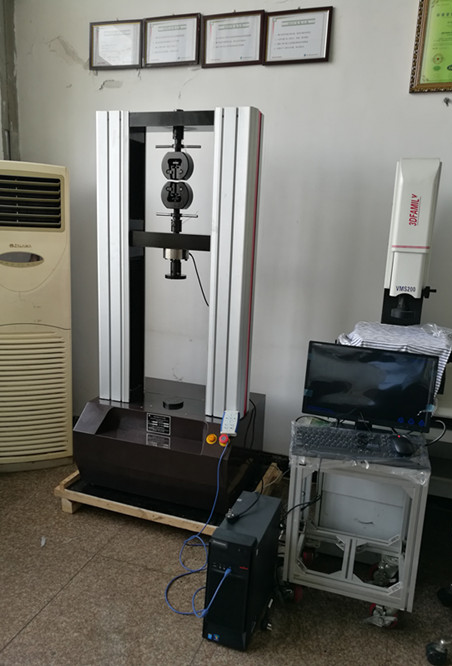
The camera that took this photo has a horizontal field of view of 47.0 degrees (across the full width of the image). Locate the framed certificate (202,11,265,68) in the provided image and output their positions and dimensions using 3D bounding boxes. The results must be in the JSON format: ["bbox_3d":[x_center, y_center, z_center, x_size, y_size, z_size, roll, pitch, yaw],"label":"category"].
[{"bbox_3d":[0.040,-1.508,2.686,0.322,0.250,0.022,5,16,16],"label":"framed certificate"}]

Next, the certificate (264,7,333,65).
[{"bbox_3d":[0.358,-1.475,2.599,0.325,0.239,0.022,4,18,16],"label":"certificate"}]

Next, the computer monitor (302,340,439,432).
[{"bbox_3d":[0.574,0.233,2.100,0.490,0.354,0.170,7,13,19],"label":"computer monitor"}]

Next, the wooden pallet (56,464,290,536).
[{"bbox_3d":[-0.266,0.827,2.780,0.999,0.145,0.725,7,13,19],"label":"wooden pallet"}]

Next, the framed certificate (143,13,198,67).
[{"bbox_3d":[-0.284,-1.549,2.773,0.320,0.241,0.022,4,16,16],"label":"framed certificate"}]

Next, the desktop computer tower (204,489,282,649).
[{"bbox_3d":[0.071,0.881,1.972,0.160,0.405,0.346,7,13,19],"label":"desktop computer tower"}]

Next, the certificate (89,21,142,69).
[{"bbox_3d":[-0.600,-1.577,2.861,0.319,0.241,0.022,6,17,15],"label":"certificate"}]

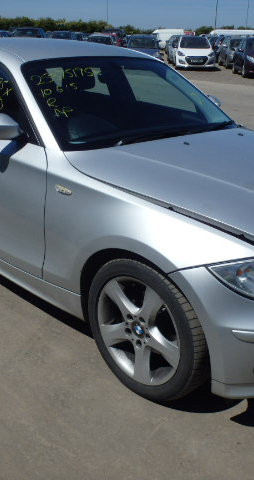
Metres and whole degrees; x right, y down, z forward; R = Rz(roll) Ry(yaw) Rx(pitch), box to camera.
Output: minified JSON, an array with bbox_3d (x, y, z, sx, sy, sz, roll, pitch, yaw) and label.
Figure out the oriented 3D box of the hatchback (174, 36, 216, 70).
[{"bbox_3d":[3.180,-9.061,25.000,1.770,1.470,4.250,3,22,2],"label":"hatchback"}]

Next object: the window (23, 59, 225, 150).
[{"bbox_3d":[0.058,-0.825,2.997,1.390,0.120,0.710,-18,64,-41],"label":"window"}]

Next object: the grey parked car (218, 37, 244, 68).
[{"bbox_3d":[5.780,-9.779,27.100,1.760,1.480,4.300,2,22,1],"label":"grey parked car"}]

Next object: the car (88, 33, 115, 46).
[{"bbox_3d":[-1.699,-12.978,34.500,1.760,1.470,4.200,4,22,8],"label":"car"}]

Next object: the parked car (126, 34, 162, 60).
[{"bbox_3d":[0.830,-9.722,26.600,1.750,1.490,4.200,1,22,-2],"label":"parked car"}]

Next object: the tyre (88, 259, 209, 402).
[{"bbox_3d":[0.108,0.354,2.179,0.215,0.630,0.630,-18,29,-40],"label":"tyre"}]

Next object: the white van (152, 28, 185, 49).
[{"bbox_3d":[3.686,-20.488,53.000,4.300,2.000,1.830,-4,22,-14],"label":"white van"}]

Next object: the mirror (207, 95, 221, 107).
[{"bbox_3d":[0.600,-0.960,3.674,0.250,0.160,0.150,-18,29,-41],"label":"mirror"}]

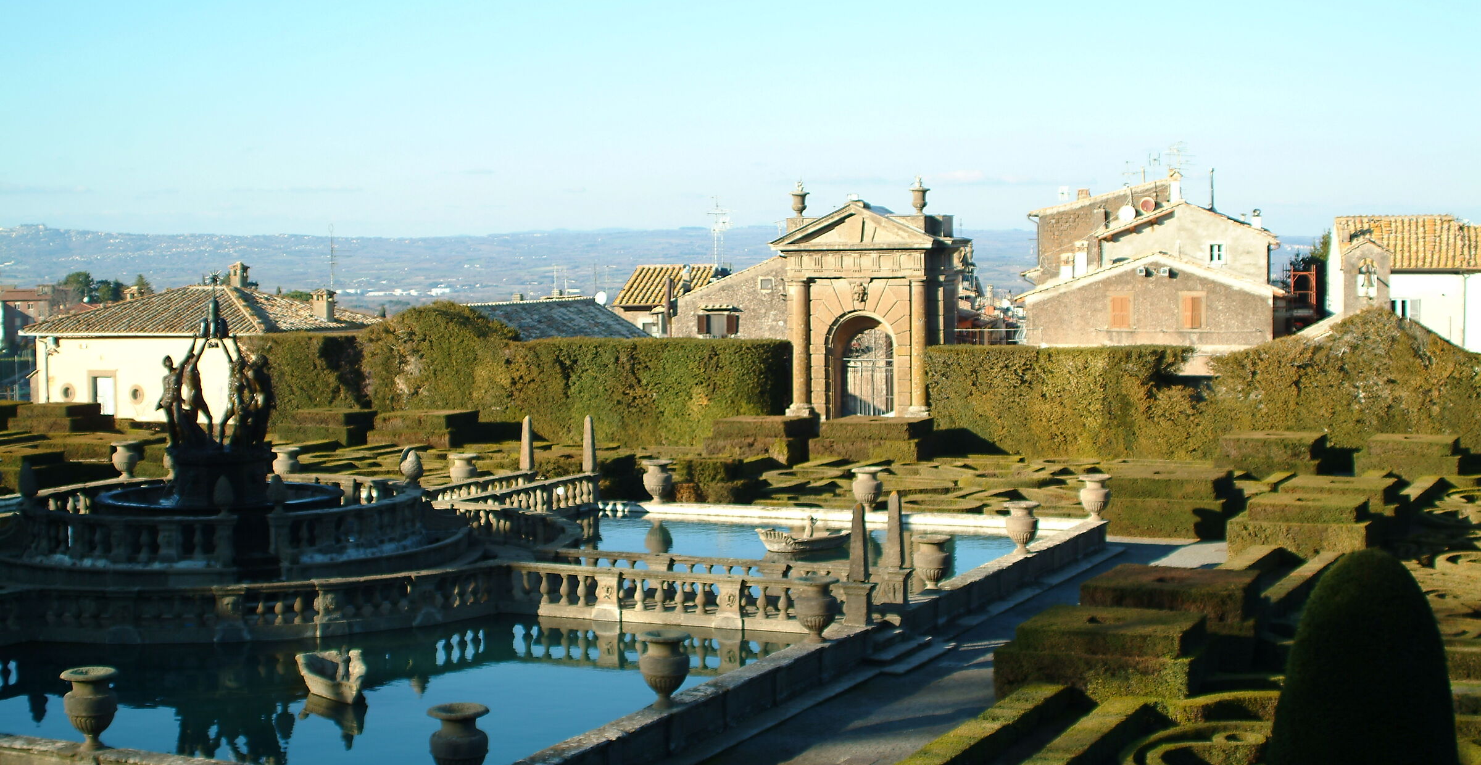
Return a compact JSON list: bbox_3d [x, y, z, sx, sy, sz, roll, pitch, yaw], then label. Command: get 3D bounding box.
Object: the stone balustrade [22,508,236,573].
[{"bbox_3d":[-13.671,3.398,45.832,6.120,1.056,1.454,1,4,26],"label":"stone balustrade"}]

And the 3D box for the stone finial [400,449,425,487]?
[{"bbox_3d":[-7.570,1.987,49.278,0.490,0.878,0.490,-1,4,0],"label":"stone finial"}]

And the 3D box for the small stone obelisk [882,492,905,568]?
[{"bbox_3d":[3.029,2.904,42.417,0.331,1.498,0.331,1,4,26],"label":"small stone obelisk"}]

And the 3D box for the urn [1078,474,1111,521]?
[{"bbox_3d":[9.105,2.947,55.007,0.842,1.102,0.842,1,4,26],"label":"urn"}]

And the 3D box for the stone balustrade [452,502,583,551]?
[{"bbox_3d":[-5.173,3.813,51.825,2.020,0.995,9.853,-2,4,-20],"label":"stone balustrade"}]

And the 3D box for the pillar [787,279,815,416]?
[{"bbox_3d":[2.456,-1.408,85.657,0.949,5.522,0.949,1,4,25],"label":"pillar"}]

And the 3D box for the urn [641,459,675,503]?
[{"bbox_3d":[-2.415,2.879,61.790,0.859,1.114,0.859,1,4,25],"label":"urn"}]

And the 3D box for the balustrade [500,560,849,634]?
[{"bbox_3d":[-1.302,4.341,42.989,7.803,1.040,0.459,1,4,25],"label":"balustrade"}]

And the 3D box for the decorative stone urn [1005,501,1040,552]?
[{"bbox_3d":[6.563,3.336,49.722,0.842,1.102,0.842,-1,4,0],"label":"decorative stone urn"}]

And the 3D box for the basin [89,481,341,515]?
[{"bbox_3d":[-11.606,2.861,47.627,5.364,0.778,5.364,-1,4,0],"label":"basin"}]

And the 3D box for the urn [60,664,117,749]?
[{"bbox_3d":[-9.541,4.831,31.385,0.859,1.114,0.859,1,4,25],"label":"urn"}]

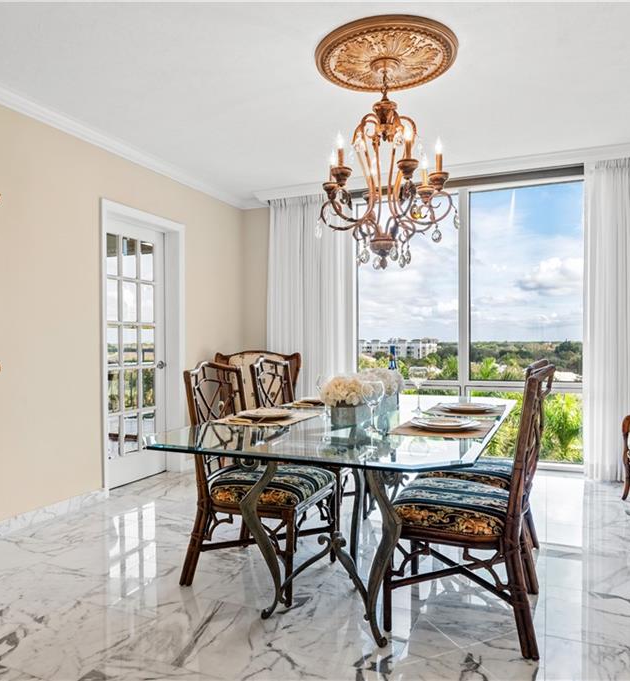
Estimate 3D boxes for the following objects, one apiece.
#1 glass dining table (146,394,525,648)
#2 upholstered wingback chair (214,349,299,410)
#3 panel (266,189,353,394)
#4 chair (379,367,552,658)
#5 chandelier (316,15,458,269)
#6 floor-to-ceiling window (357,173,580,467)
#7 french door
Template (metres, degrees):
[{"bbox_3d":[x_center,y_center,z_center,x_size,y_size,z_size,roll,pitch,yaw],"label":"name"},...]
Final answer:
[{"bbox_3d":[0.277,0.730,2.772,1.220,0.745,2.180,0,0,22],"label":"glass dining table"},{"bbox_3d":[-0.490,0.605,5.050,0.770,1.030,0.760,0,0,-10],"label":"upholstered wingback chair"},{"bbox_3d":[-0.035,-0.131,5.305,0.880,2.450,0.120,-1,0,23],"label":"panel"},{"bbox_3d":[0.638,0.596,2.308,0.630,1.005,0.585,0,0,22],"label":"chair"},{"bbox_3d":[0.362,-0.901,2.835,0.690,1.085,0.690,0,0,22],"label":"chandelier"},{"bbox_3d":[1.299,-0.153,4.946,1.980,2.450,0.100,-1,0,23],"label":"floor-to-ceiling window"},{"bbox_3d":[-1.452,0.095,4.469,0.050,2.035,0.850,0,0,22],"label":"french door"}]

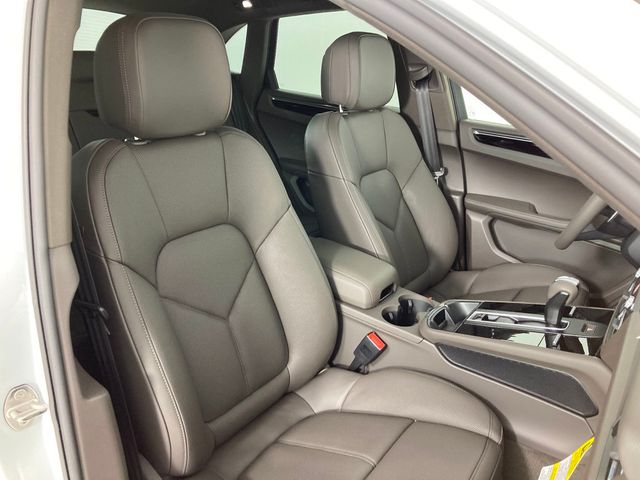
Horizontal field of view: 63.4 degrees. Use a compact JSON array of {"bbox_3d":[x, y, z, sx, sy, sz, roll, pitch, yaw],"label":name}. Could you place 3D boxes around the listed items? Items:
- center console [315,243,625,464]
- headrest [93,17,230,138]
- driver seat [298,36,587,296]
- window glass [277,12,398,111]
[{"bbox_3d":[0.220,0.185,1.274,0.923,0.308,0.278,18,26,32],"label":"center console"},{"bbox_3d":[-0.307,-0.327,1.044,0.152,0.227,0.260,15,24,34],"label":"headrest"},{"bbox_3d":[0.371,-0.081,1.566,0.853,1.012,0.536,18,26,32],"label":"driver seat"},{"bbox_3d":[0.025,-0.721,2.043,0.635,0.362,0.040,18,50,32],"label":"window glass"}]

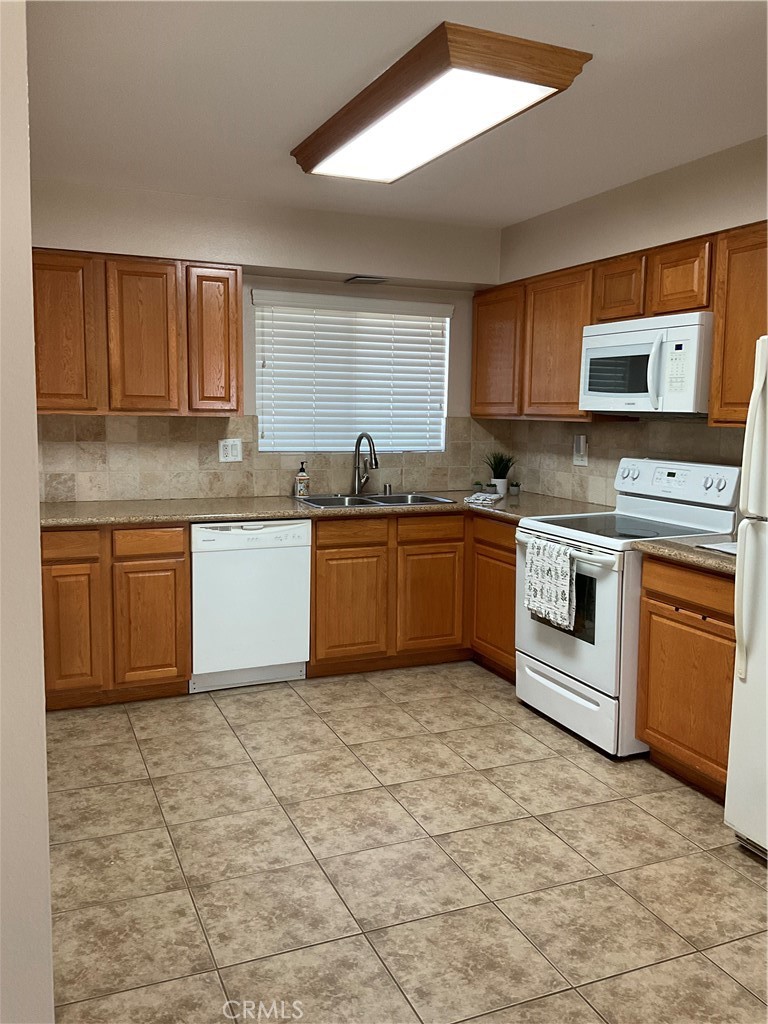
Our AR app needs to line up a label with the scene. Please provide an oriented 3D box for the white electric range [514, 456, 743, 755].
[{"bbox_3d":[1.069,0.380,3.912,0.670,1.200,0.762,-2,8,-23],"label":"white electric range"}]

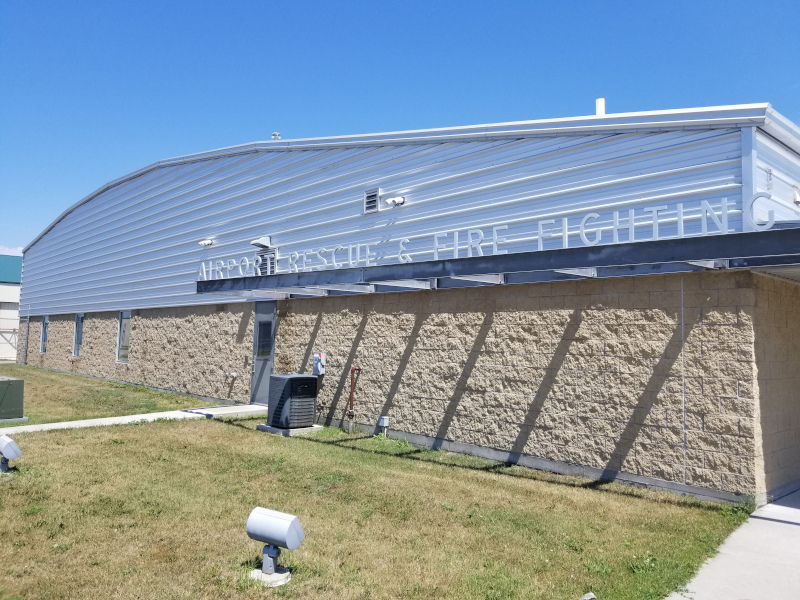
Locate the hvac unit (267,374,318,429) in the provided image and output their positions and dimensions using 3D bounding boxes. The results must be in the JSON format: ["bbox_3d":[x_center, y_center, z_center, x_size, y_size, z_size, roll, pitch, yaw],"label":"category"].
[{"bbox_3d":[-2.012,1.873,11.280,0.680,0.930,0.680,-2,-5,40],"label":"hvac unit"}]

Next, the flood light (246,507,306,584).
[{"bbox_3d":[-0.920,1.796,4.396,0.390,0.490,0.290,-2,-5,35],"label":"flood light"}]

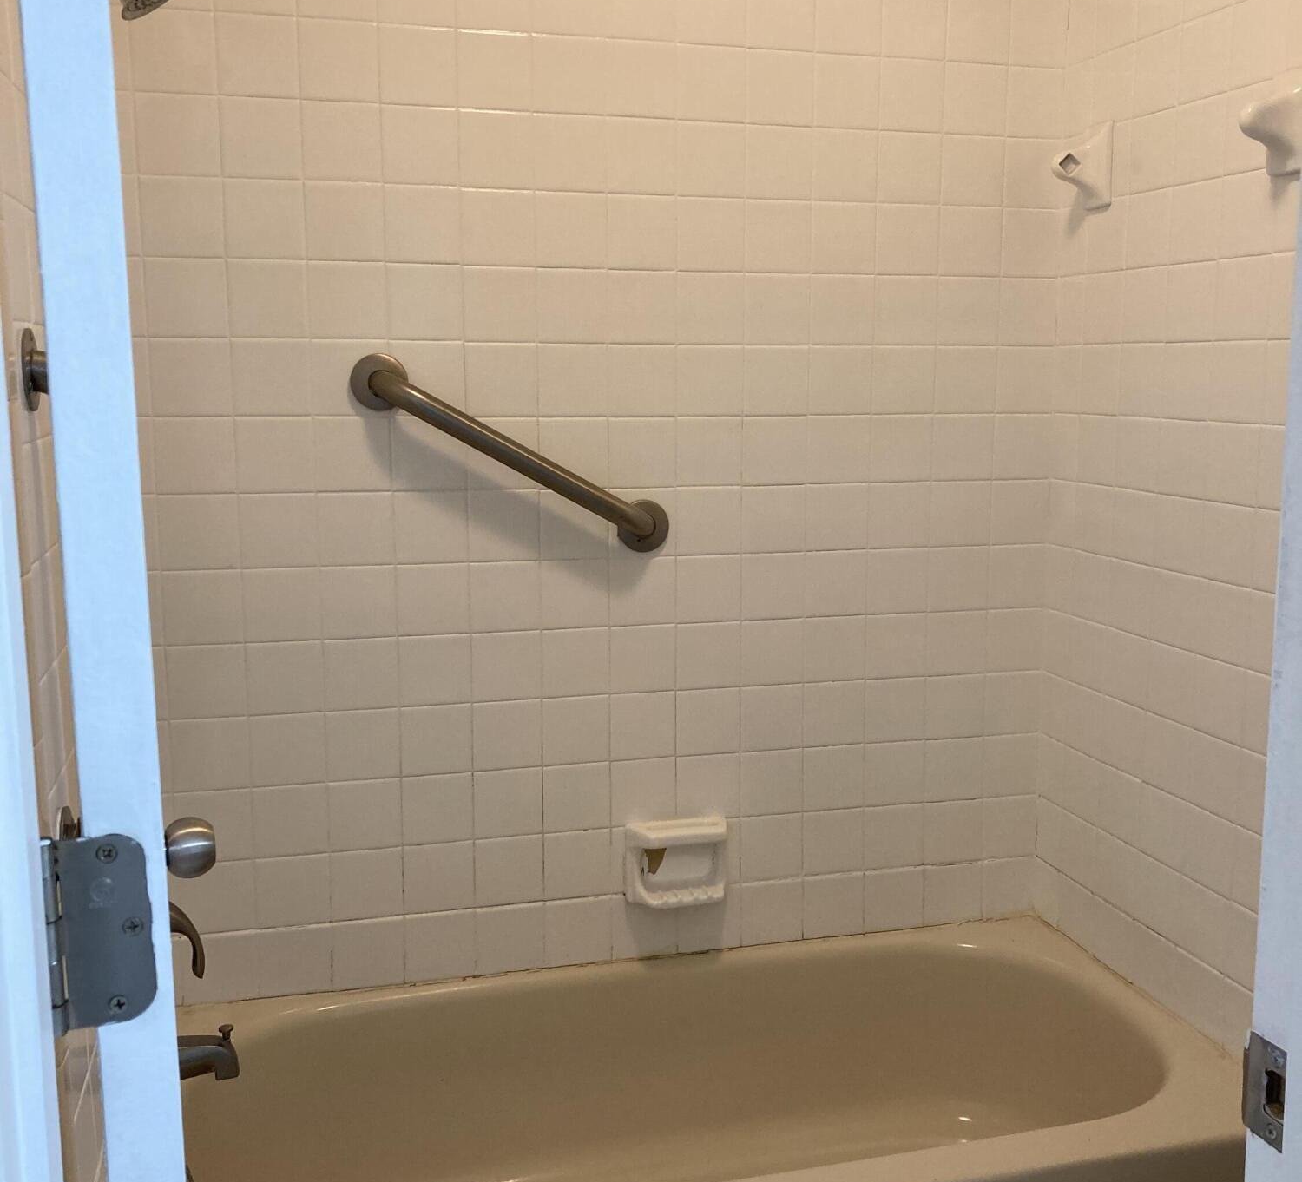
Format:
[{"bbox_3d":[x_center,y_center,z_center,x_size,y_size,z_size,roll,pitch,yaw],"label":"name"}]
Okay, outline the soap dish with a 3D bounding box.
[{"bbox_3d":[0.050,0.439,2.249,0.168,0.131,0.071,-2,9,-15],"label":"soap dish"}]

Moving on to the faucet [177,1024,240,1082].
[{"bbox_3d":[-0.586,0.579,1.747,0.142,0.069,0.056,-2,9,-15],"label":"faucet"}]

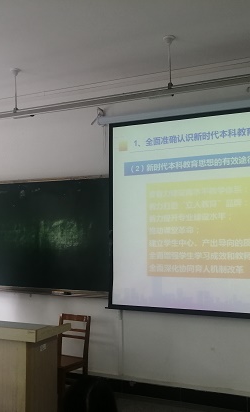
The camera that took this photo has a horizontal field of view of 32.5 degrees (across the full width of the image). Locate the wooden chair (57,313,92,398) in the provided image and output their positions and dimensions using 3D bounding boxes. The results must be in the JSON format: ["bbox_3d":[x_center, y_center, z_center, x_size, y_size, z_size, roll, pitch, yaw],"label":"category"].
[{"bbox_3d":[-0.579,1.436,3.907,0.360,0.800,0.420,-2,-5,27],"label":"wooden chair"}]

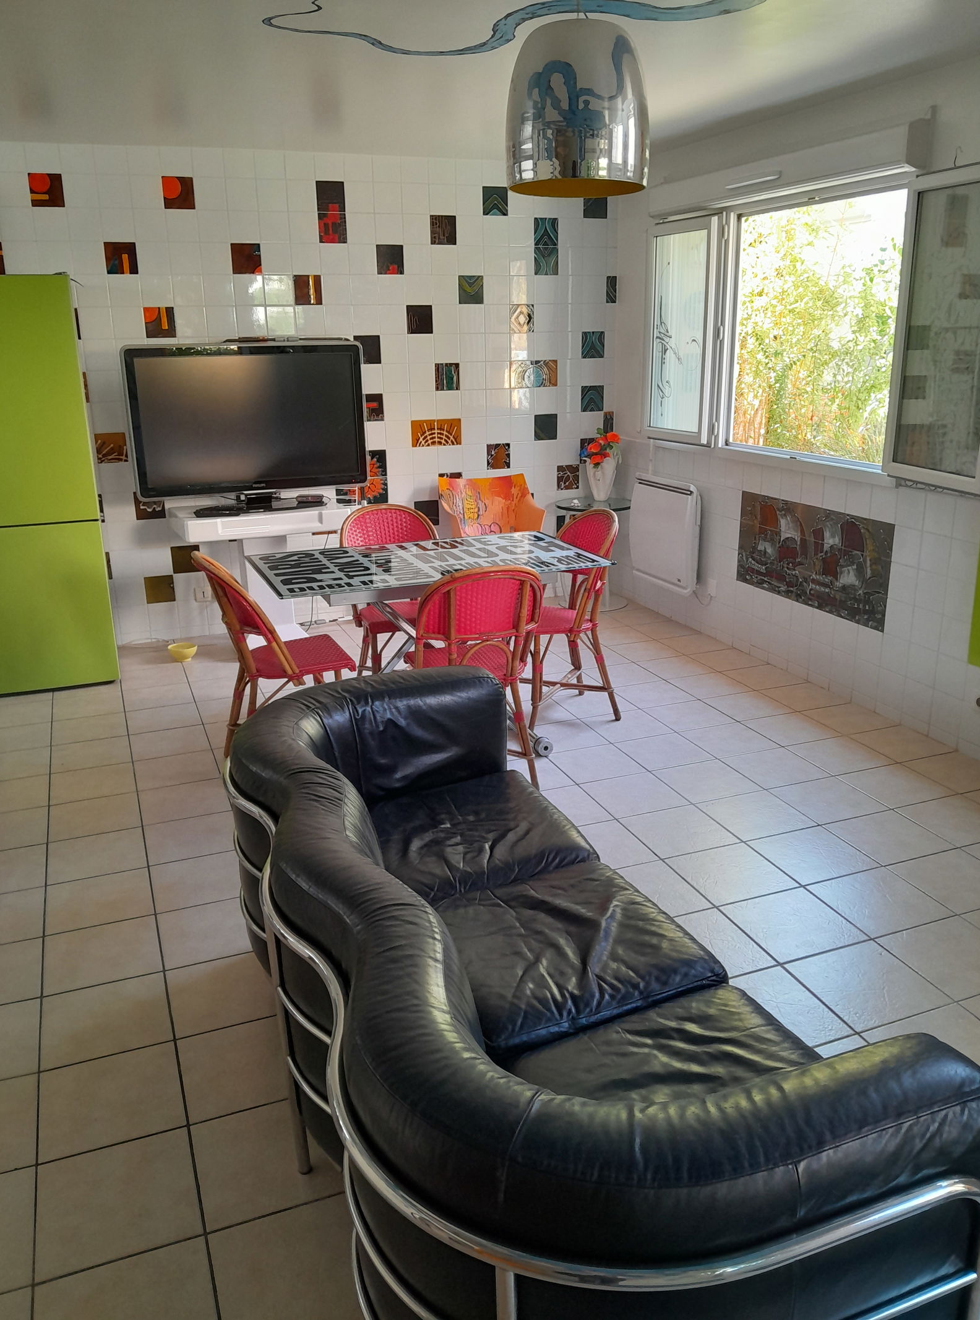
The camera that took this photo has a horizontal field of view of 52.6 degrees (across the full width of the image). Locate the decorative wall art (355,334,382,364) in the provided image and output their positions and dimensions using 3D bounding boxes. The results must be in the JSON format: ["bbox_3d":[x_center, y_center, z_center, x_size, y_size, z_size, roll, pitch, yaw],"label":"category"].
[{"bbox_3d":[-0.668,-1.696,5.433,0.150,0.150,0.015,-8,19,-20],"label":"decorative wall art"}]

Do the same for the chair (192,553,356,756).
[{"bbox_3d":[-0.785,0.014,3.603,0.525,0.865,0.460,-8,19,-20],"label":"chair"}]

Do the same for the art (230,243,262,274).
[{"bbox_3d":[-1.256,-2.071,5.122,0.150,0.150,0.012,-7,19,-18],"label":"art"}]

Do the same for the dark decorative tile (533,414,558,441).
[{"bbox_3d":[0.336,-1.382,5.878,0.150,0.150,0.015,-7,19,-20],"label":"dark decorative tile"}]

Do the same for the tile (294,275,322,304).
[{"bbox_3d":[-0.949,-1.931,5.180,0.150,0.150,0.015,-7,19,-20],"label":"tile"}]

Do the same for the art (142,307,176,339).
[{"bbox_3d":[-1.652,-1.691,4.971,0.150,0.150,0.015,-7,19,-20],"label":"art"}]

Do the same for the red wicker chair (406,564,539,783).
[{"bbox_3d":[-0.062,0.036,3.588,0.460,0.850,0.480,-7,19,-18],"label":"red wicker chair"}]

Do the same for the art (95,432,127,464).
[{"bbox_3d":[-1.929,-1.079,5.053,0.150,0.150,0.015,-7,19,-20],"label":"art"}]

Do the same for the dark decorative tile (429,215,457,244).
[{"bbox_3d":[-0.245,-2.312,5.347,0.150,0.150,0.015,-7,19,-20],"label":"dark decorative tile"}]

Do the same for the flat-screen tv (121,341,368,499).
[{"bbox_3d":[-1.223,-1.230,5.064,1.168,0.736,0.100,-7,19,-18],"label":"flat-screen tv"}]

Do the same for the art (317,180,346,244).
[{"bbox_3d":[-0.823,-2.333,5.171,0.150,0.302,0.015,-8,19,-20],"label":"art"}]

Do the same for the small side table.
[{"bbox_3d":[0.627,-0.640,5.989,0.460,0.610,0.460,-1,18,0],"label":"small side table"}]

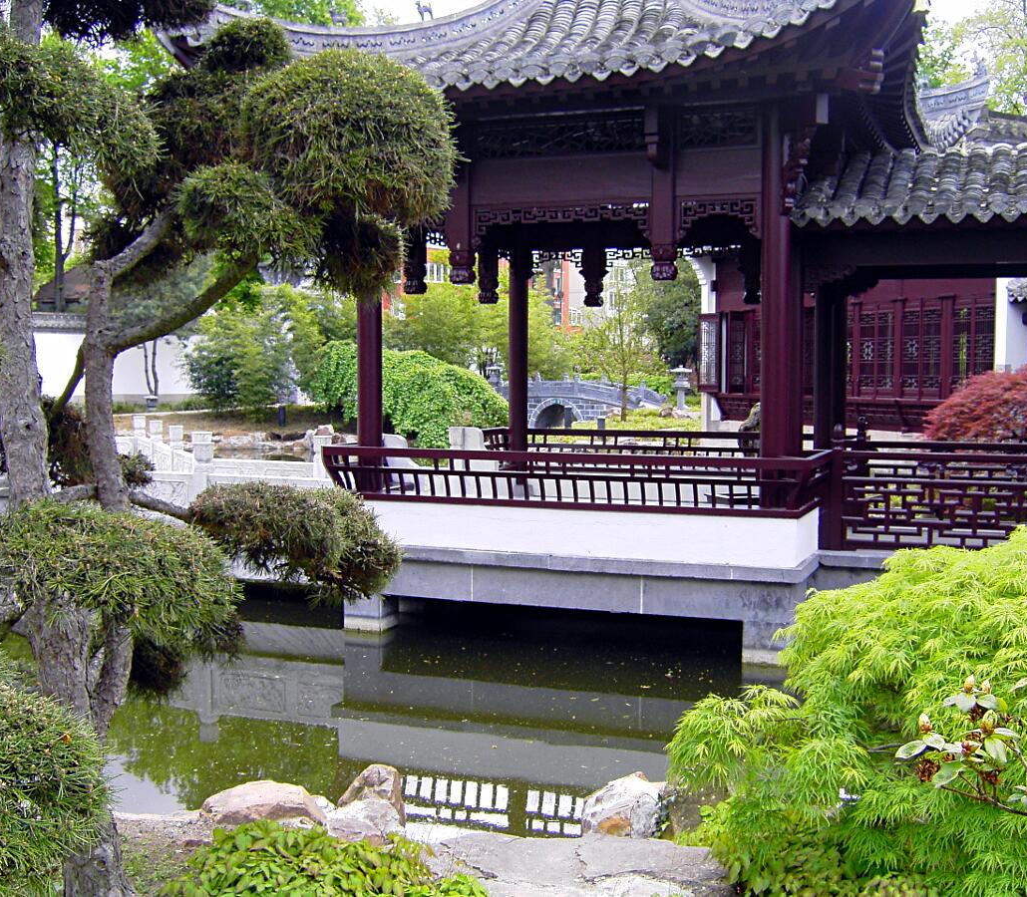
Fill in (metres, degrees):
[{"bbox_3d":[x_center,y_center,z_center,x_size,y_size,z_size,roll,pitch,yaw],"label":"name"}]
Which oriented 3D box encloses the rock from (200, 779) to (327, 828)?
[{"bbox_3d":[-1.397,2.007,6.779,0.690,0.240,0.414,0,5,0],"label":"rock"}]

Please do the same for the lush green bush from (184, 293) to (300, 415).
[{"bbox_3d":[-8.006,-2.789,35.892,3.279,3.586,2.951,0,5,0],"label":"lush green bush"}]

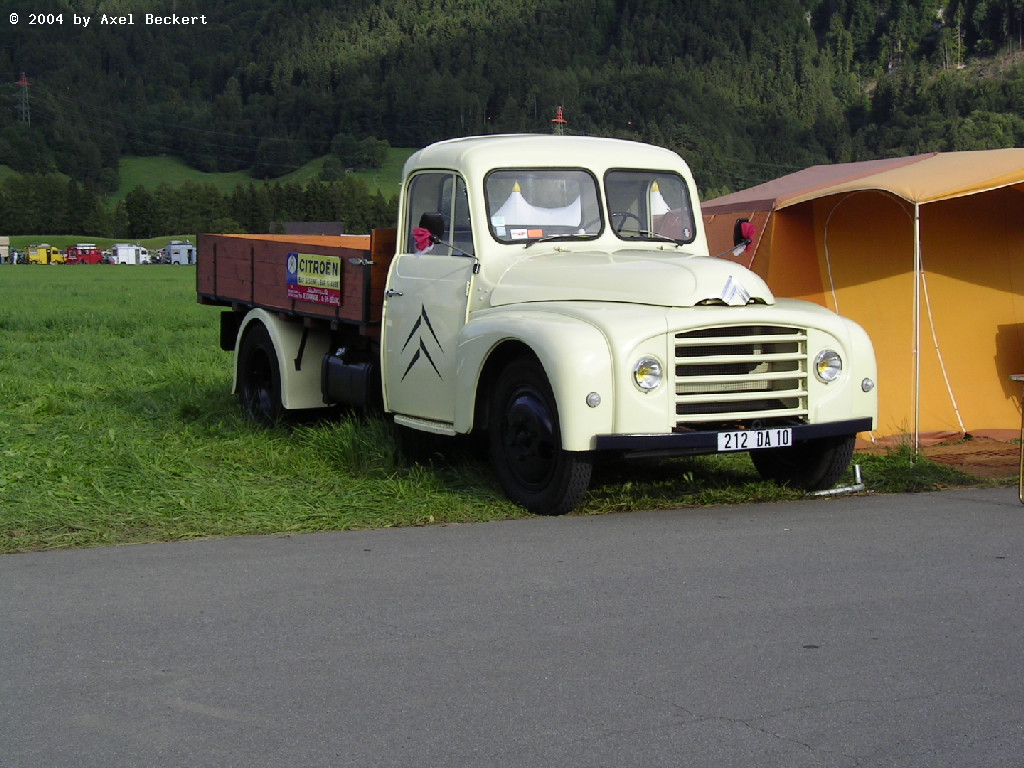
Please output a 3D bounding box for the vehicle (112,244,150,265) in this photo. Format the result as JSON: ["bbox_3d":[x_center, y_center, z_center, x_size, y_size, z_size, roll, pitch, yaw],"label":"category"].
[{"bbox_3d":[-45.944,-15.488,218.000,4.300,2.550,2.000,-2,5,-29],"label":"vehicle"}]

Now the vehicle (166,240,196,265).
[{"bbox_3d":[-39.710,-15.765,219.000,4.300,2.900,2.000,-2,5,-28],"label":"vehicle"}]

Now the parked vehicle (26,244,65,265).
[{"bbox_3d":[-55.816,-15.346,216.000,4.300,2.550,2.000,-2,5,-27],"label":"parked vehicle"}]

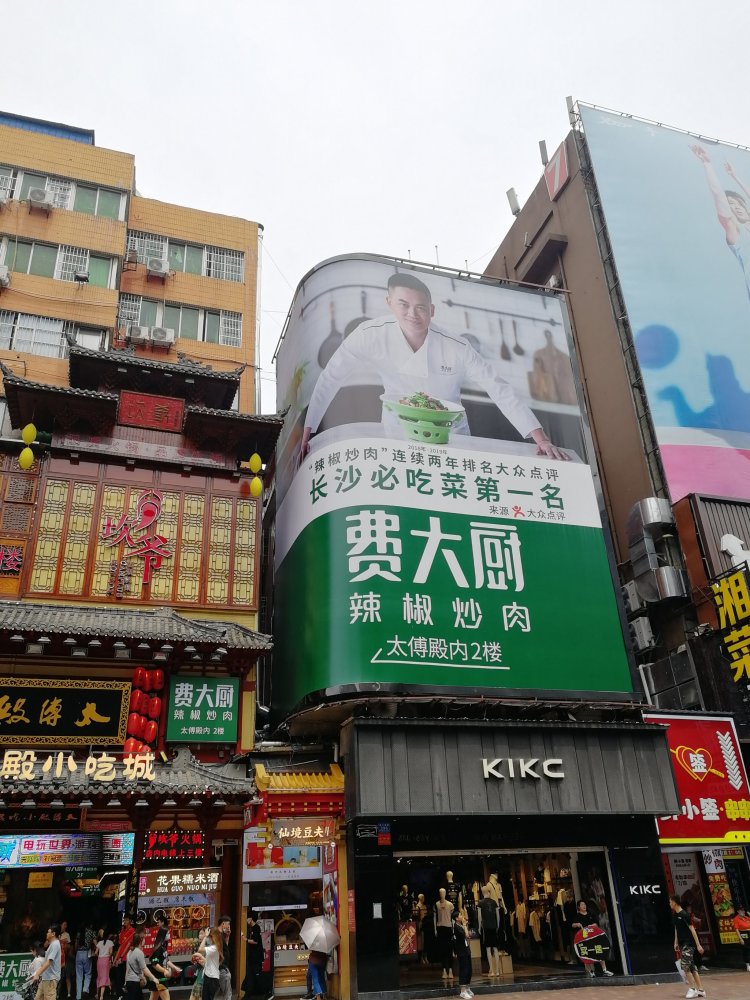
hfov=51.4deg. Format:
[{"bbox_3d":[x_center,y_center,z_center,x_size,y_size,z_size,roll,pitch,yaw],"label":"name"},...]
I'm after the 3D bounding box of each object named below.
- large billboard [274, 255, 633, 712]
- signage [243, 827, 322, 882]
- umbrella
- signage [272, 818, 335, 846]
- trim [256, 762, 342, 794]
[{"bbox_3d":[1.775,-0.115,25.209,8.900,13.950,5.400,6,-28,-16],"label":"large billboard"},{"bbox_3d":[-2.189,8.485,18.718,1.930,1.170,0.130,6,-28,-16],"label":"signage"},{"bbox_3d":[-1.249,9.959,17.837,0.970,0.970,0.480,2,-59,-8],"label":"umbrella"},{"bbox_3d":[-1.644,7.681,18.029,1.470,0.580,0.110,6,-28,-16],"label":"signage"},{"bbox_3d":[-1.837,6.743,18.904,2.020,0.750,0.900,6,-28,-16],"label":"trim"}]

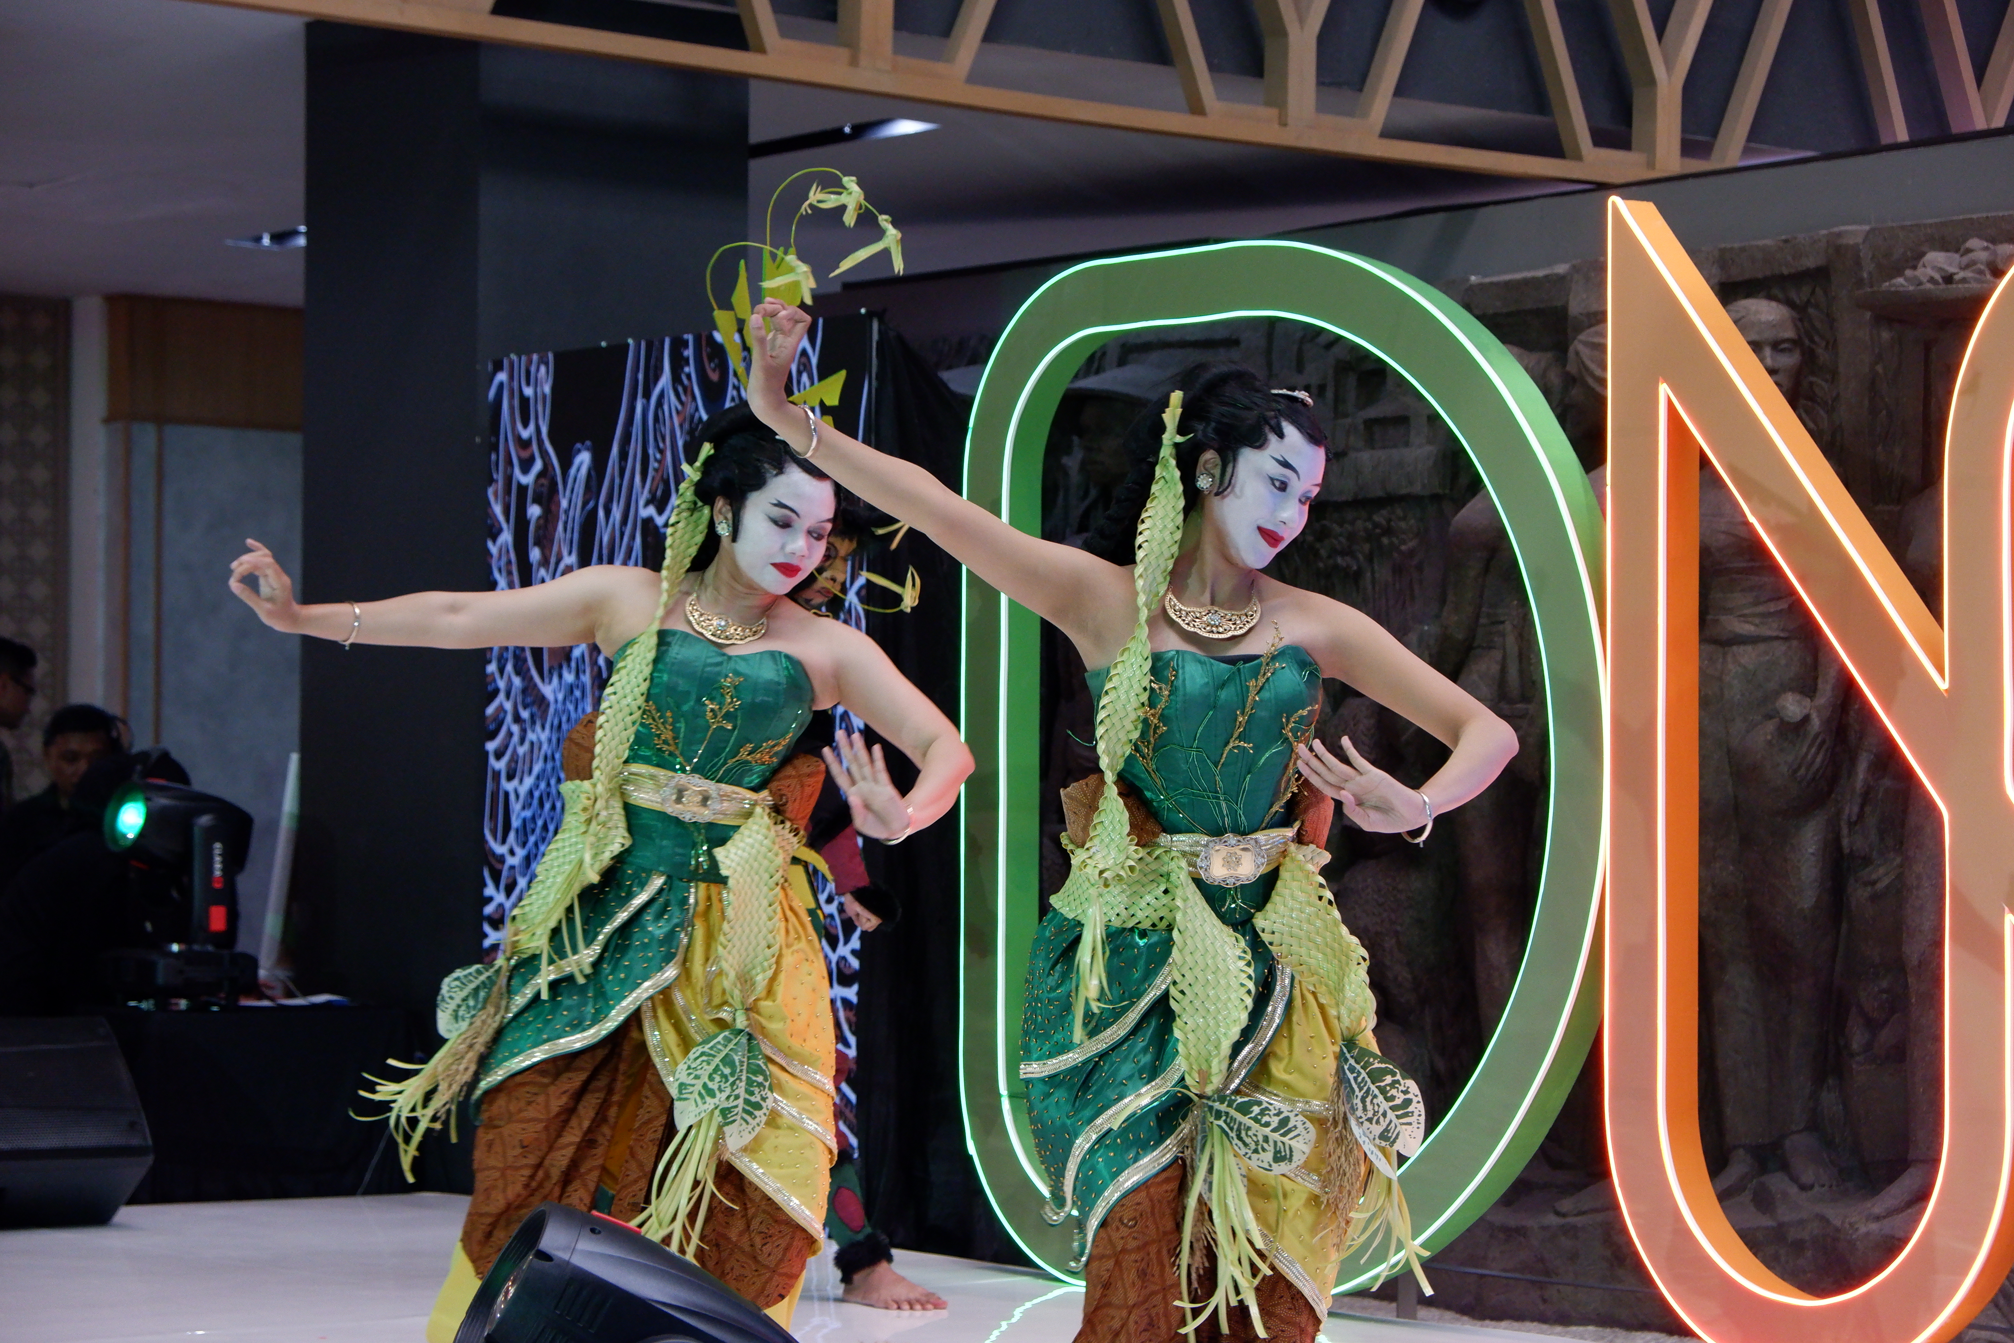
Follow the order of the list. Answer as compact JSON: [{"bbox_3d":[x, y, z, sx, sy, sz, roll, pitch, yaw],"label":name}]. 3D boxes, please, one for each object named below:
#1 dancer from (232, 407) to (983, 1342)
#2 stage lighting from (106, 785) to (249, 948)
[{"bbox_3d":[-0.604,0.328,6.900,1.100,1.460,0.550,0,-1,-3],"label":"dancer"},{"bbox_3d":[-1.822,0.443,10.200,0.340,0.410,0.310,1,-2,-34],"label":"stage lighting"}]

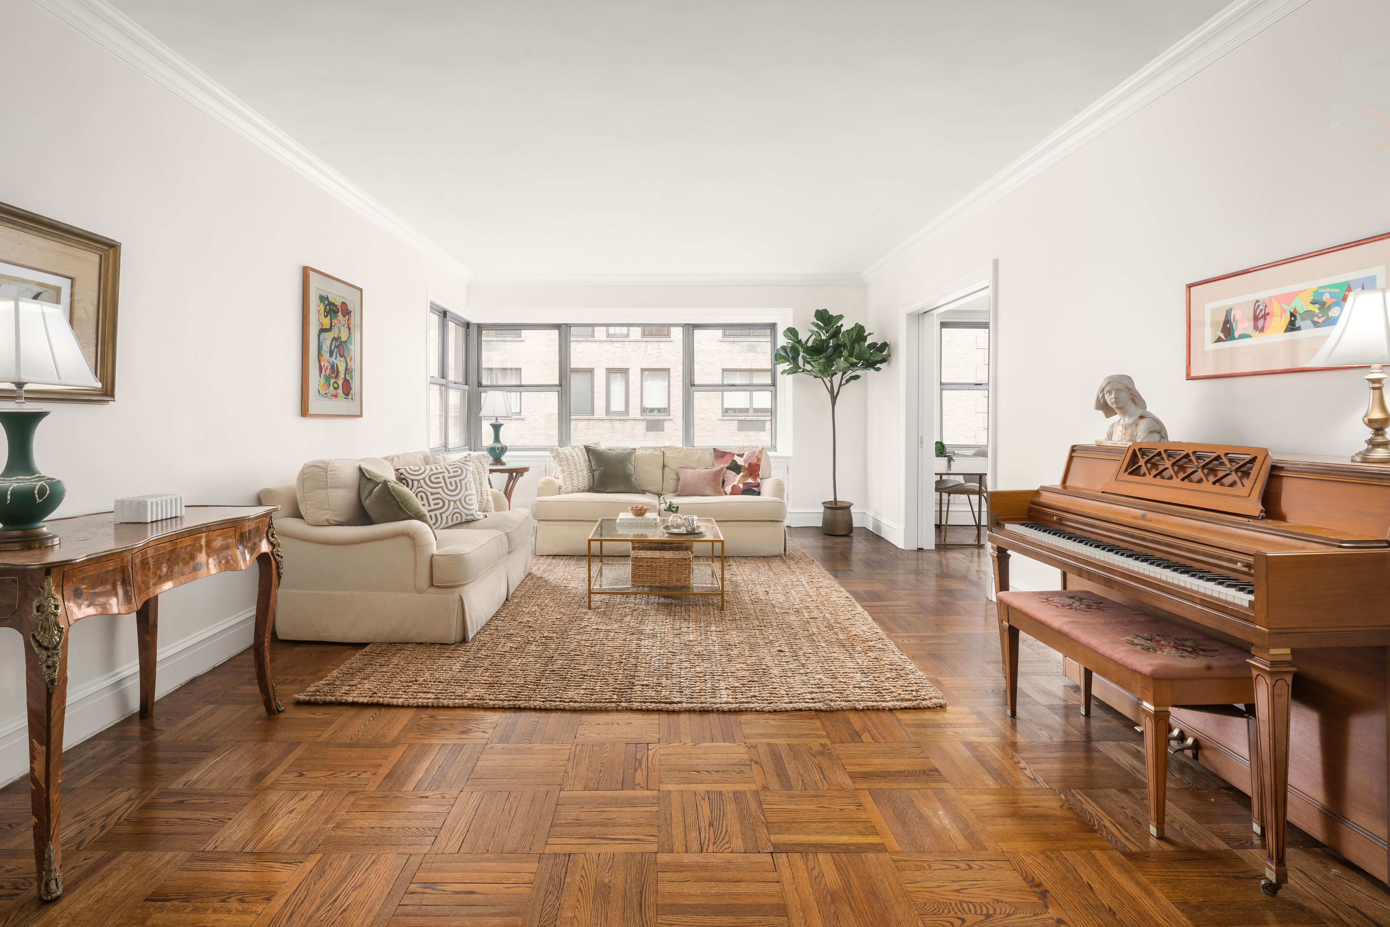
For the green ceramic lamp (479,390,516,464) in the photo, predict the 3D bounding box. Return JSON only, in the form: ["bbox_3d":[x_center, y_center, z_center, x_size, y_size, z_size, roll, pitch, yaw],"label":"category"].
[{"bbox_3d":[-2.004,-0.353,6.650,0.350,0.750,0.350,0,4,-2],"label":"green ceramic lamp"}]

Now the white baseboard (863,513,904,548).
[{"bbox_3d":[1.879,0.650,6.600,0.030,0.180,1.190,0,4,-2],"label":"white baseboard"}]

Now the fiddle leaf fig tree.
[{"bbox_3d":[1.374,-0.397,6.700,1.070,2.260,0.950,0,4,-2],"label":"fiddle leaf fig tree"}]

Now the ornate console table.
[{"bbox_3d":[-1.947,0.635,2.170,0.660,0.840,1.120,0,4,-2],"label":"ornate console table"}]

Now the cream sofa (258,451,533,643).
[{"bbox_3d":[-1.796,0.436,4.265,1.130,0.940,1.530,0,4,-2],"label":"cream sofa"}]

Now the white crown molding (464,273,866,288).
[{"bbox_3d":[-0.309,-2.001,7.180,4.360,0.130,0.110,0,4,-2],"label":"white crown molding"}]

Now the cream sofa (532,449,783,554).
[{"bbox_3d":[-0.320,0.312,6.150,2.180,0.920,1.060,0,4,-2],"label":"cream sofa"}]

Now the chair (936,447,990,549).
[{"bbox_3d":[2.688,0.304,6.620,0.580,0.870,0.520,0,4,-2],"label":"chair"}]

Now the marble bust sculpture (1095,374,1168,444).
[{"bbox_3d":[1.848,-0.229,2.790,0.190,0.310,0.270,-2,4,-27],"label":"marble bust sculpture"}]

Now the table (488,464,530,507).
[{"bbox_3d":[-2.022,0.379,6.620,0.680,0.720,0.600,0,4,-2],"label":"table"}]

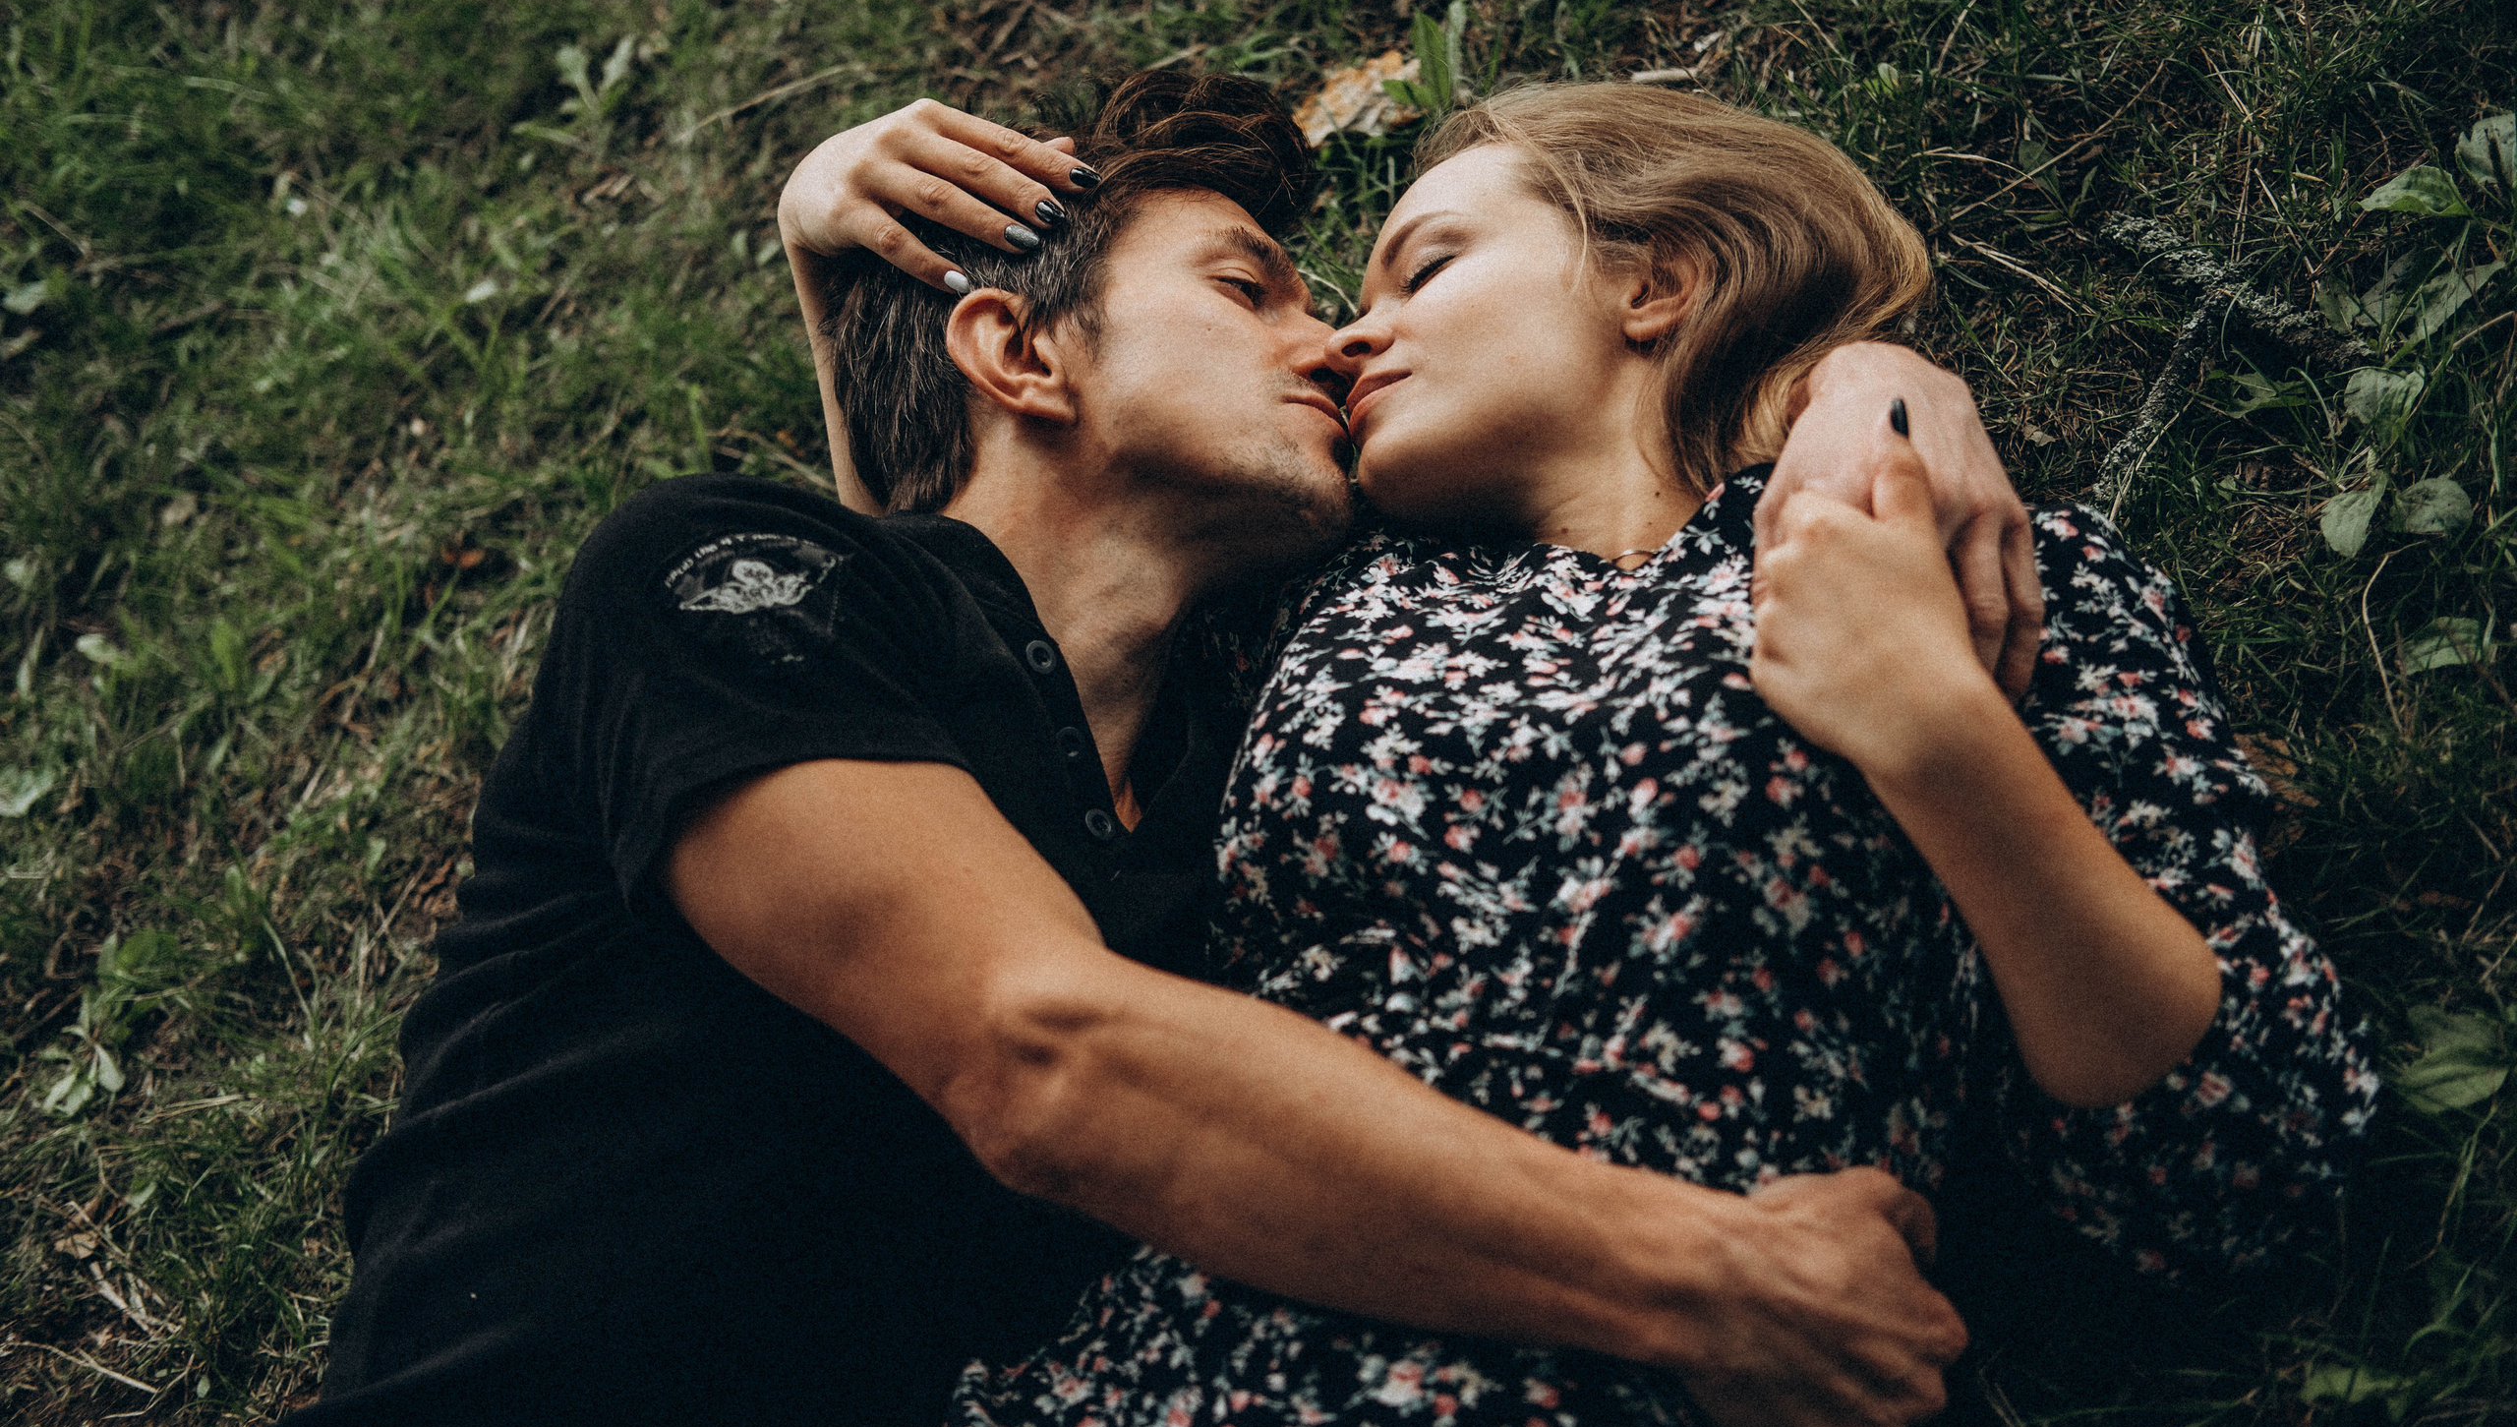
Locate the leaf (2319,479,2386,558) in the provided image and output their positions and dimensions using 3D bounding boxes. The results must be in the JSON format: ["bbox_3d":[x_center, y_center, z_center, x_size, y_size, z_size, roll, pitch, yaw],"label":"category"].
[{"bbox_3d":[0.502,-0.090,1.700,0.028,0.012,0.046,14,54,10],"label":"leaf"}]

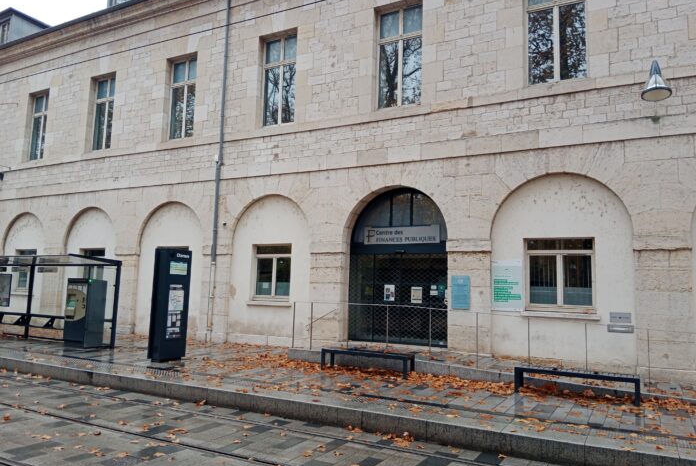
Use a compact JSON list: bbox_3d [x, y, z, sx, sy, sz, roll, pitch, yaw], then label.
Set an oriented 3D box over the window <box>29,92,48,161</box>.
[{"bbox_3d":[-13.587,-4.716,23.252,1.319,2.984,0.180,-2,-7,27],"label":"window"}]

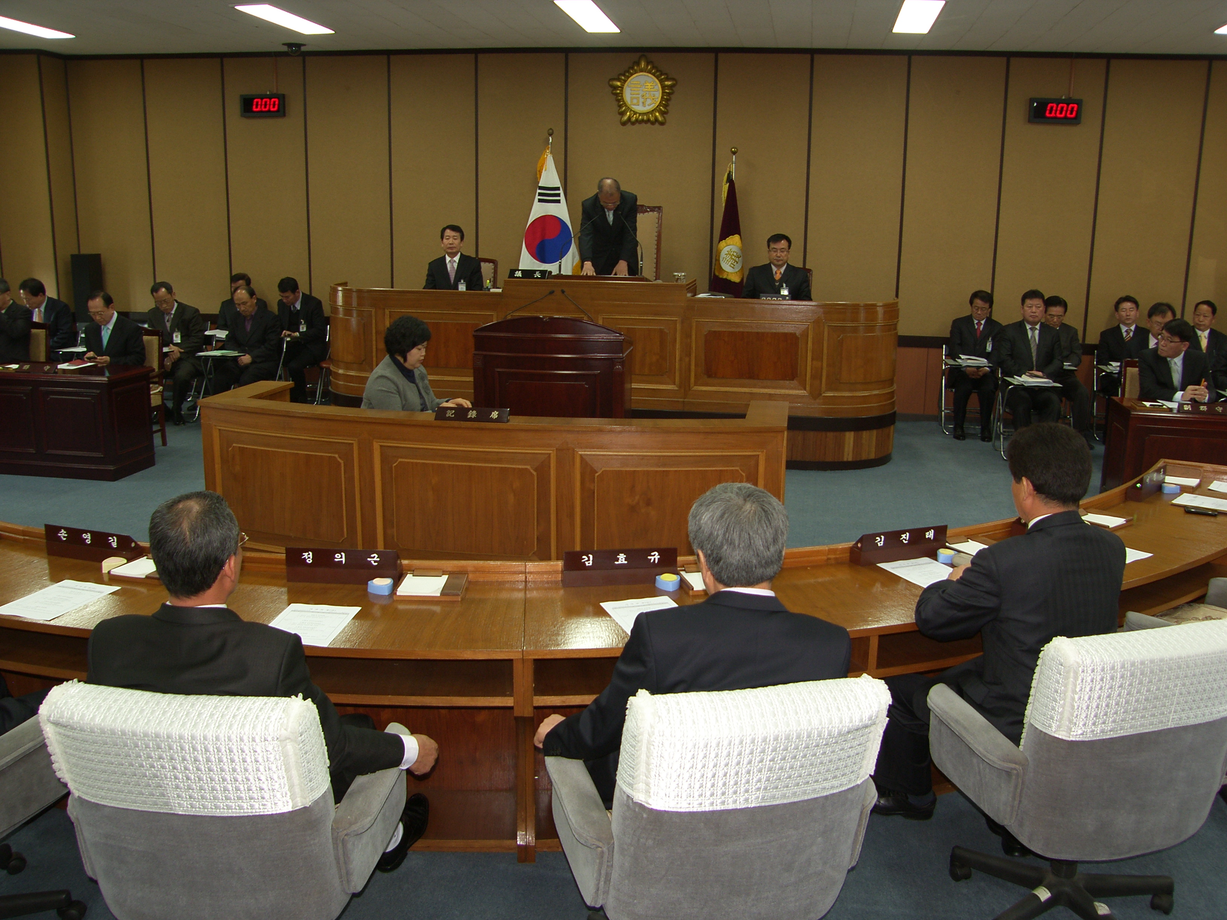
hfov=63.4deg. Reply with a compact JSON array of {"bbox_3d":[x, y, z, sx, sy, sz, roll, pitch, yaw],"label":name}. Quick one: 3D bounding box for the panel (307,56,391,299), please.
[{"bbox_3d":[-2.547,-2.595,9.525,0.826,2.491,0.050,3,13,7],"label":"panel"}]

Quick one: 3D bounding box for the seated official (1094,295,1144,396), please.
[{"bbox_3d":[4.200,-0.736,8.236,0.550,1.250,0.760,5,14,17],"label":"seated official"}]

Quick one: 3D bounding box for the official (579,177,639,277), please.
[{"bbox_3d":[-0.062,-1.550,8.403,0.500,1.620,0.600,4,13,10],"label":"official"}]

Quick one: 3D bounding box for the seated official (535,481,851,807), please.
[{"bbox_3d":[0.094,0.594,2.209,0.570,1.230,0.820,-2,14,-11],"label":"seated official"}]

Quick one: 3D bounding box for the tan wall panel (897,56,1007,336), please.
[{"bbox_3d":[3.130,-2.422,9.207,0.860,2.554,0.050,3,12,7],"label":"tan wall panel"}]

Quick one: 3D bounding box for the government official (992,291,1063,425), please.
[{"bbox_3d":[3.395,-0.728,8.182,0.560,1.341,0.750,3,12,7],"label":"government official"}]

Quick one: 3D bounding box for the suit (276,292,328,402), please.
[{"bbox_3d":[-3.103,-1.134,9.882,0.510,1.050,0.620,4,13,12],"label":"suit"}]

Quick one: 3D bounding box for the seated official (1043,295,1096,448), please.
[{"bbox_3d":[3.965,-0.822,8.898,0.520,1.290,0.780,3,13,7],"label":"seated official"}]

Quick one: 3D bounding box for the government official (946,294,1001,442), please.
[{"bbox_3d":[3.323,-0.914,9.142,0.520,1.296,0.740,3,12,7],"label":"government official"}]

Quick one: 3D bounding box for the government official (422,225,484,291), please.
[{"bbox_3d":[-1.441,-1.450,8.967,0.540,1.300,0.720,3,12,7],"label":"government official"}]

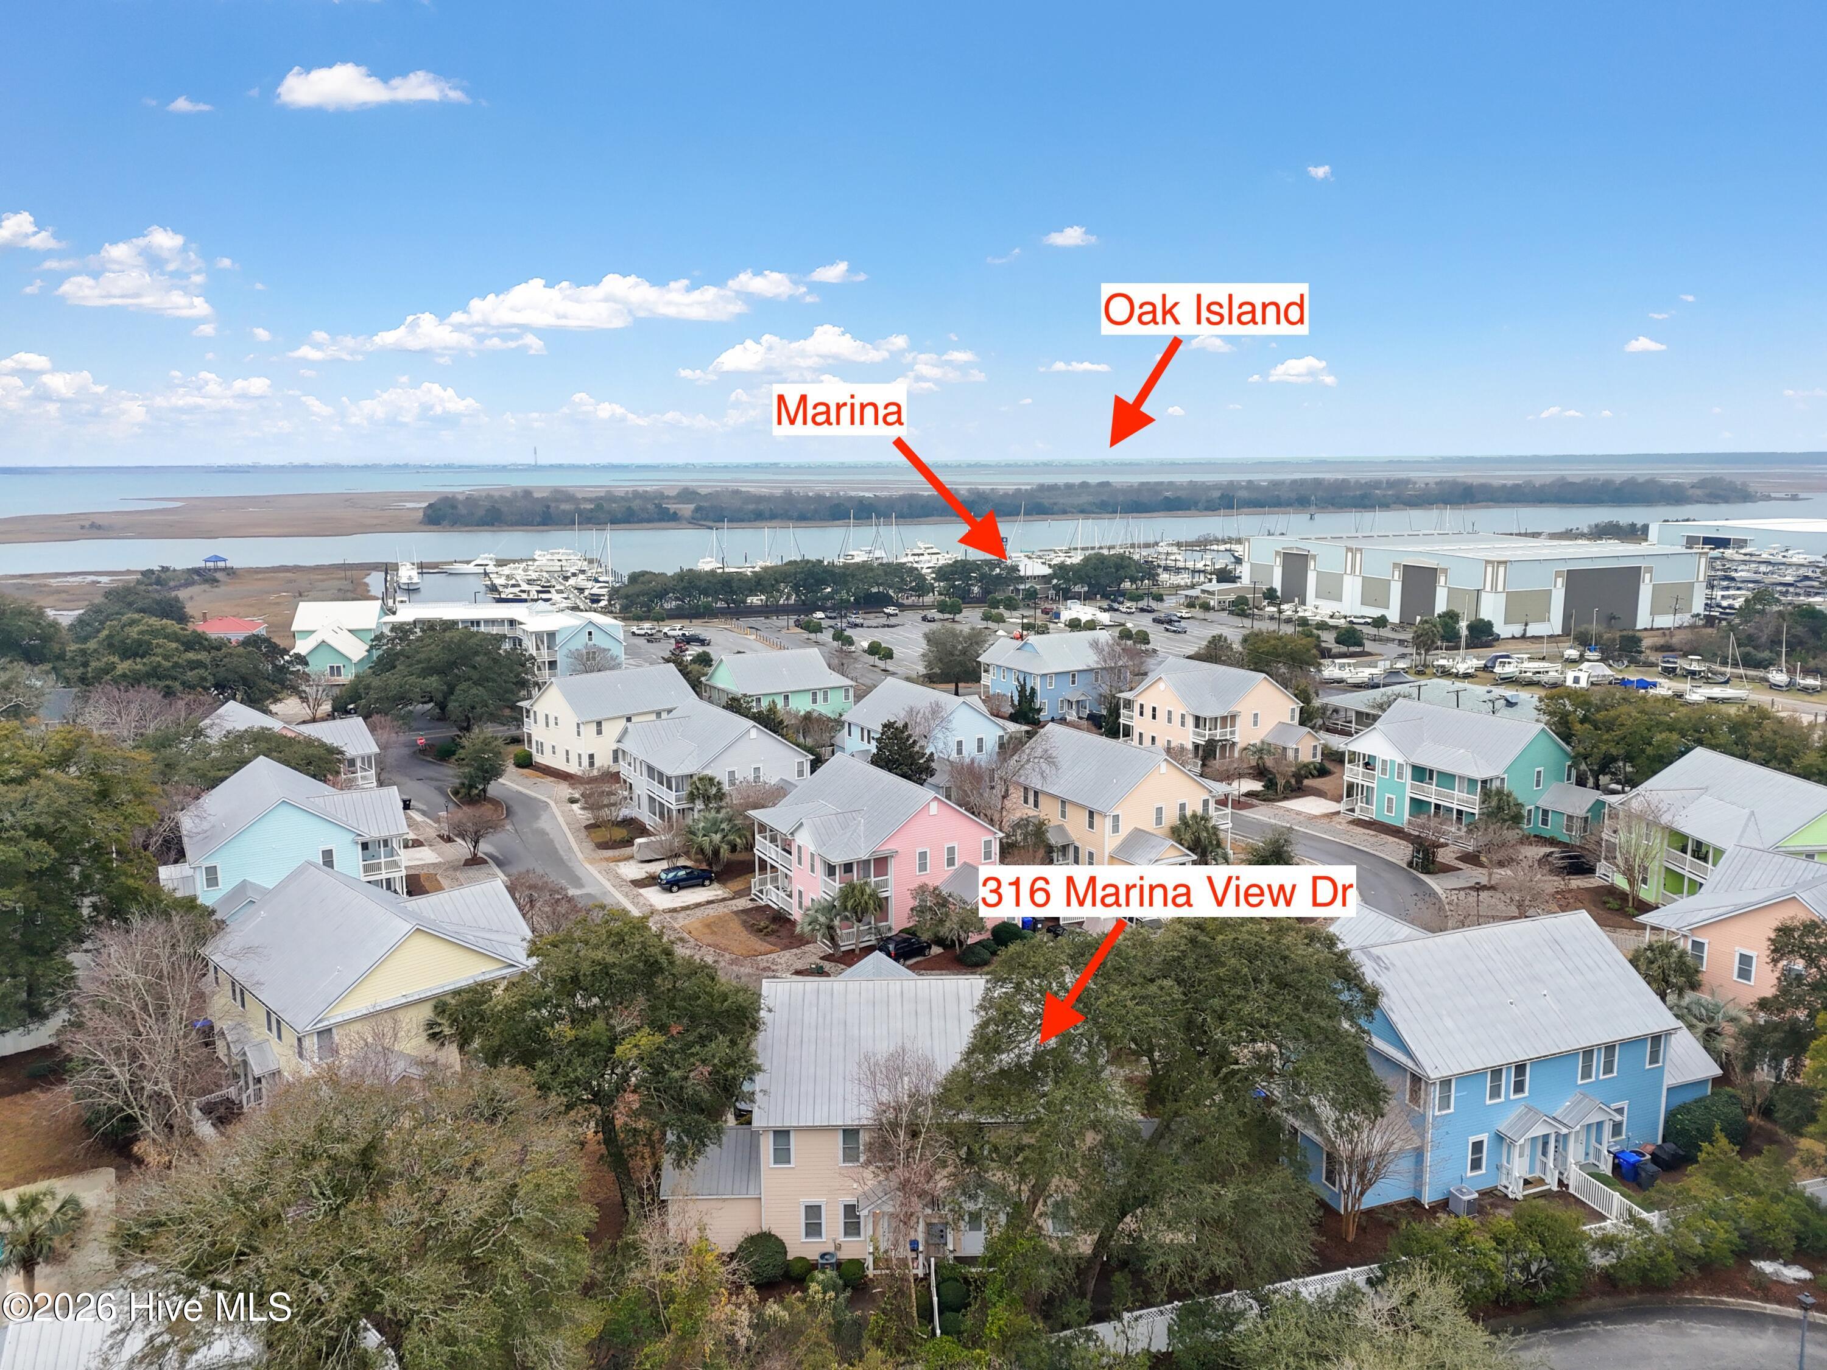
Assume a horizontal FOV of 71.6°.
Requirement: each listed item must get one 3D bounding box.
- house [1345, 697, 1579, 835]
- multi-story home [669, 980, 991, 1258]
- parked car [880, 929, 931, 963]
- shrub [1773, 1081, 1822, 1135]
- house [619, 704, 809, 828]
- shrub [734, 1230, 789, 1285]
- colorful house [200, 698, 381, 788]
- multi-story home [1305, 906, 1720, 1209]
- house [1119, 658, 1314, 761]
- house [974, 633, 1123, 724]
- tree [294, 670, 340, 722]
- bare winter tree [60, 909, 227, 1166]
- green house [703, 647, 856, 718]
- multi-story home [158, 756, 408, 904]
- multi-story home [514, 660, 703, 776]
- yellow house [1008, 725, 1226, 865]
[{"bbox_3d":[49.292,7.151,114.415,14.496,9.710,15.478,-7,12,-34],"label":"house"},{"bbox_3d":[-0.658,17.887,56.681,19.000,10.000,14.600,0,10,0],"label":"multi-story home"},{"bbox_3d":[-0.449,17.174,83.310,4.400,1.660,1.800,-10,14,-43],"label":"parked car"},{"bbox_3d":[42.865,20.408,61.613,2.600,2.250,2.600,0,10,0],"label":"shrub"},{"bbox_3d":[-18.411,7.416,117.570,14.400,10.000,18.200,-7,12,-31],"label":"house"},{"bbox_3d":[-6.212,23.278,51.723,2.100,1.850,2.050,0,10,0],"label":"shrub"},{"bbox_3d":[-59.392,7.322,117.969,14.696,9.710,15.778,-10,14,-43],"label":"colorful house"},{"bbox_3d":[26.986,16.685,61.988,21.400,9.800,14.000,-4,11,-19],"label":"multi-story home"},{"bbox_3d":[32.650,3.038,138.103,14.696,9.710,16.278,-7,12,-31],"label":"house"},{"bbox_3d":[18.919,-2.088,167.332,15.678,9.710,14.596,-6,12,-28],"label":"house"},{"bbox_3d":[-77.072,1.549,163.023,5.900,6.700,5.800,-5,11,-26],"label":"tree"},{"bbox_3d":[-36.072,16.533,59.006,7.500,12.000,7.500,0,10,0],"label":"bare winter tree"},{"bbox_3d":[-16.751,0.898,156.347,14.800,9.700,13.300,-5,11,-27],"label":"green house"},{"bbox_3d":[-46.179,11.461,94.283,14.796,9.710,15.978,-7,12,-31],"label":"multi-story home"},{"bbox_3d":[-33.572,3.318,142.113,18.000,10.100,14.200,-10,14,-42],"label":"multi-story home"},{"bbox_3d":[17.094,9.563,105.660,12.800,9.900,16.300,-6,12,-30],"label":"yellow house"}]

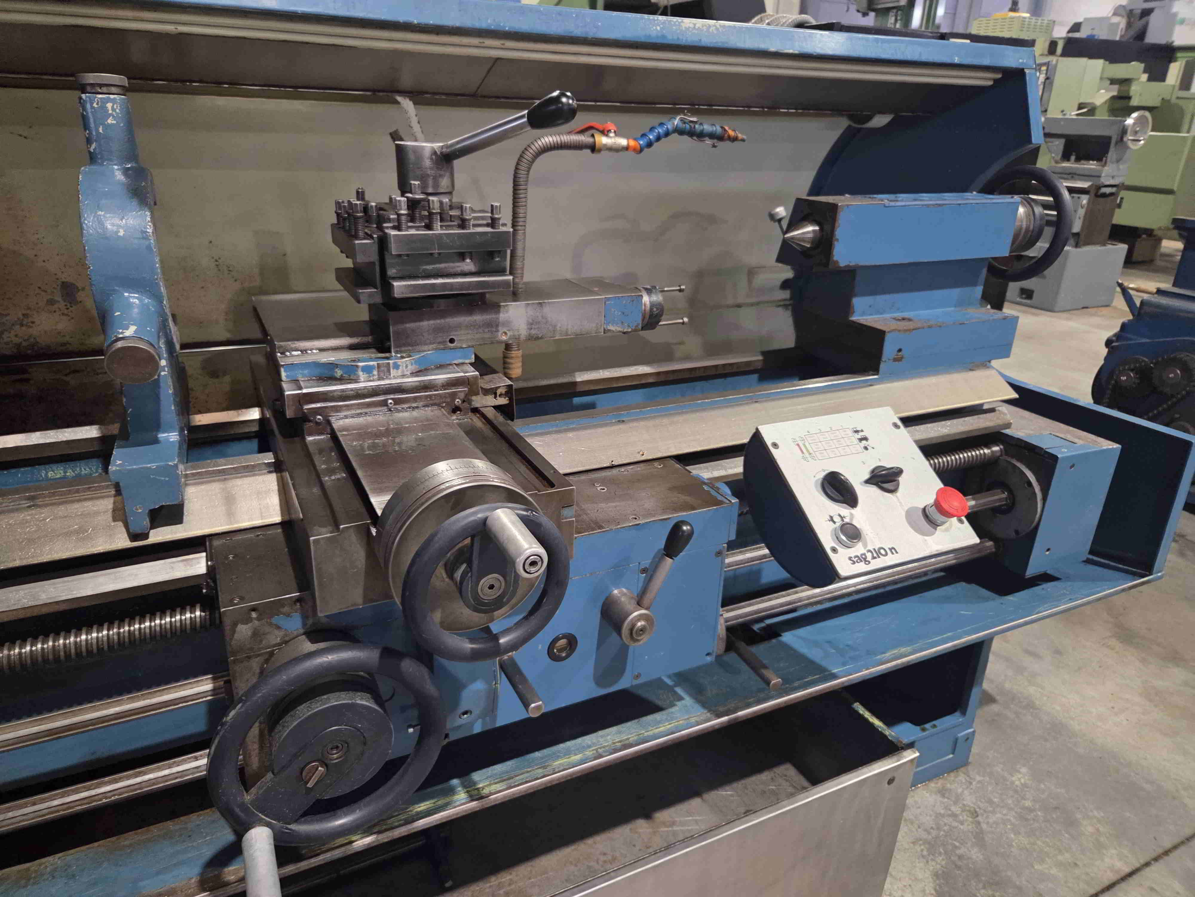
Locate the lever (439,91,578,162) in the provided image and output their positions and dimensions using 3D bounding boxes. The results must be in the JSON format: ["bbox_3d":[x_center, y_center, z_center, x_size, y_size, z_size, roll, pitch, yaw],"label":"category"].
[{"bbox_3d":[-0.102,-0.370,0.921,0.179,0.038,0.038,-10,16,25],"label":"lever"}]

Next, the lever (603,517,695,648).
[{"bbox_3d":[0.059,0.142,0.887,0.043,0.152,0.052,20,11,-33],"label":"lever"}]

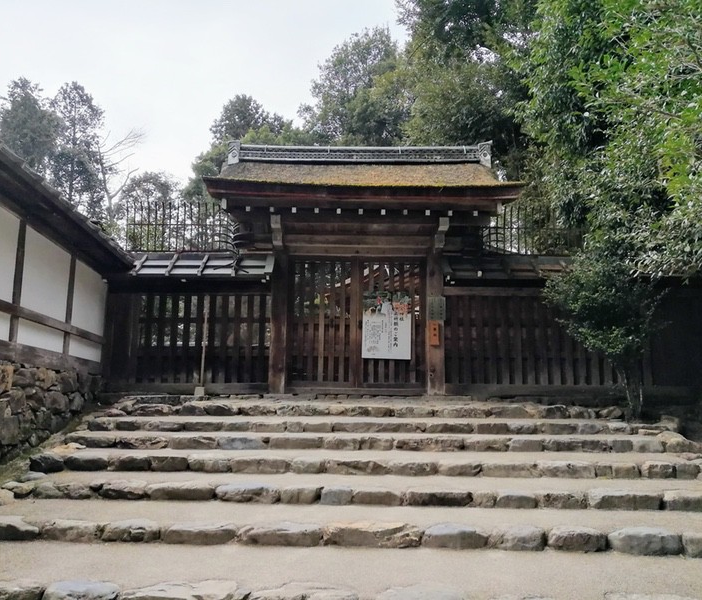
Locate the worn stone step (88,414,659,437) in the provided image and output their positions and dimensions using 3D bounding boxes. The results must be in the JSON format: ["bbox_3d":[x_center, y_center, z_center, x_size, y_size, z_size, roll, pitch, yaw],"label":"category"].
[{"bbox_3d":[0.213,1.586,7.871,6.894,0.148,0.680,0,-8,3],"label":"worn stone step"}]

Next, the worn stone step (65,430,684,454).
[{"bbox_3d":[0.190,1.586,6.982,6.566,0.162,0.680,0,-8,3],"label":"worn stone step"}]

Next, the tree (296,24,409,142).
[{"bbox_3d":[0.056,-3.526,25.739,5.500,14.933,5.500,1,-8,0],"label":"tree"}]

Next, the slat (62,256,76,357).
[{"bbox_3d":[-3.876,0.076,8.601,0.070,1.373,0.120,1,-8,-7],"label":"slat"}]

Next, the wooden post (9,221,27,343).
[{"bbox_3d":[-3.660,-0.211,6.870,0.070,1.356,0.120,1,-8,-7],"label":"wooden post"}]

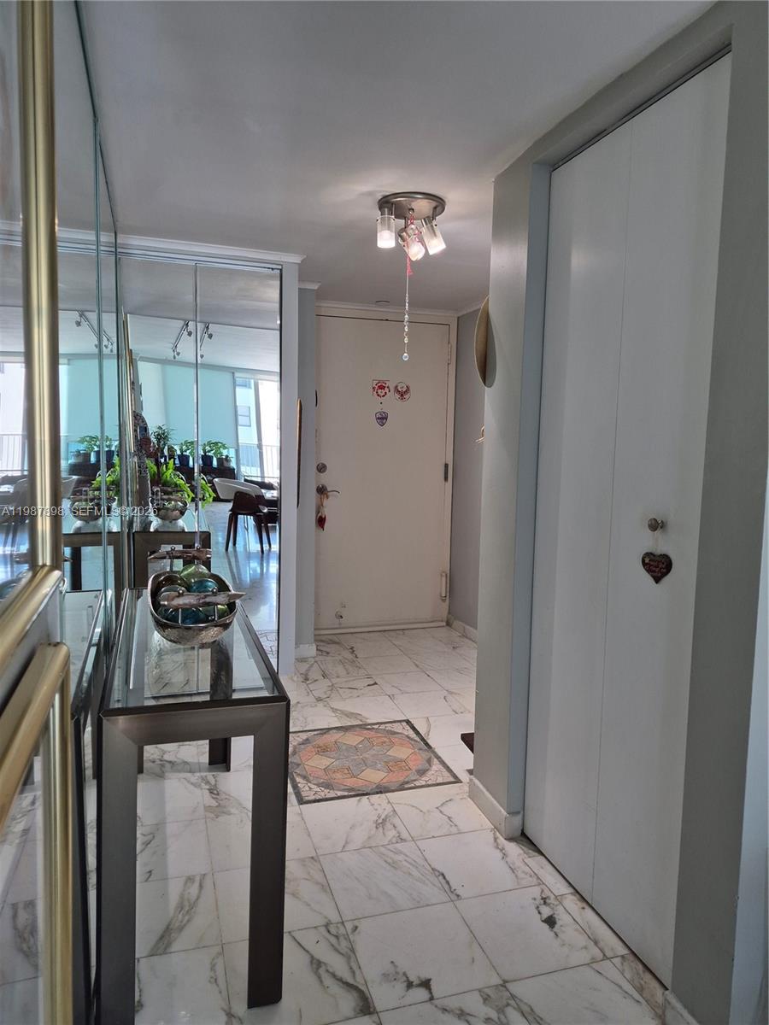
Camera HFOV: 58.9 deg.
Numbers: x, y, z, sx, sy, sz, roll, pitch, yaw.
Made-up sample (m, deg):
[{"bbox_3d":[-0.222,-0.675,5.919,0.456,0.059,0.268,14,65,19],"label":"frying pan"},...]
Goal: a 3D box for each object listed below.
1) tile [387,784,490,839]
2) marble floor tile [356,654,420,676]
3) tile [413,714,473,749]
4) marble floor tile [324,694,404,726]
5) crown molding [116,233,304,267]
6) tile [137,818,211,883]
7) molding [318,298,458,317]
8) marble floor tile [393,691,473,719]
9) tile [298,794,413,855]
[{"bbox_3d":[0.182,1.016,2.325,0.282,0.012,0.303,-1,6,-17],"label":"tile"},{"bbox_3d":[0.026,0.871,3.862,0.303,0.012,0.303,-1,6,-17],"label":"marble floor tile"},{"bbox_3d":[0.299,0.957,2.997,0.303,0.012,0.303,-1,6,-17],"label":"tile"},{"bbox_3d":[-0.089,0.934,3.196,0.321,0.012,0.310,0,6,-18],"label":"marble floor tile"},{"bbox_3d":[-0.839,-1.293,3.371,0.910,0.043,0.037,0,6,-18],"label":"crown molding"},{"bbox_3d":[-0.678,1.025,2.054,0.303,0.012,0.303,-1,6,-17],"label":"tile"},{"bbox_3d":[0.003,-1.298,4.378,1.024,0.048,0.045,-1,6,-17],"label":"molding"},{"bbox_3d":[0.213,0.933,3.283,0.315,0.012,0.306,0,6,-18],"label":"marble floor tile"},{"bbox_3d":[-0.098,1.024,2.236,0.307,0.012,0.296,0,6,-18],"label":"tile"}]

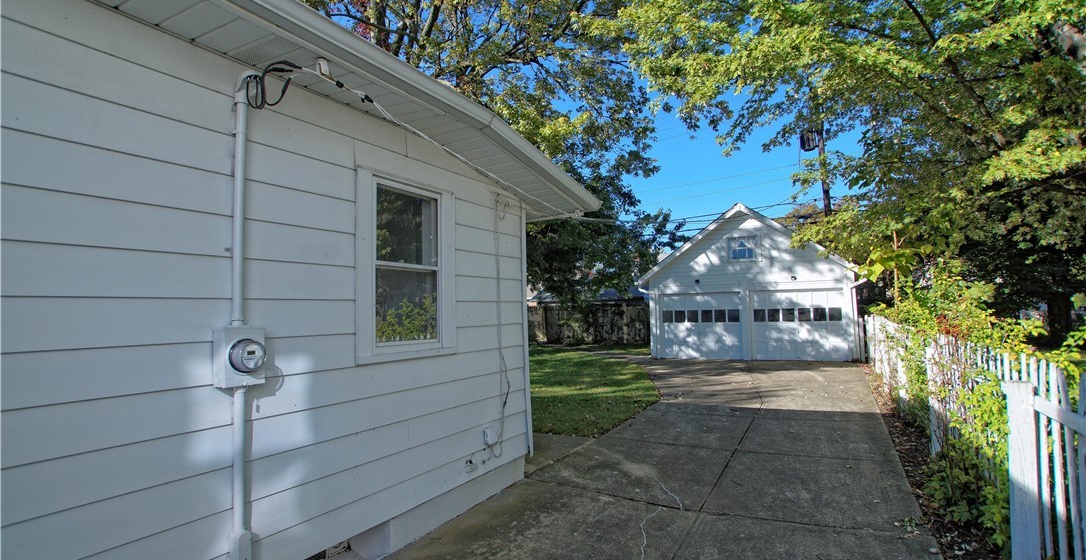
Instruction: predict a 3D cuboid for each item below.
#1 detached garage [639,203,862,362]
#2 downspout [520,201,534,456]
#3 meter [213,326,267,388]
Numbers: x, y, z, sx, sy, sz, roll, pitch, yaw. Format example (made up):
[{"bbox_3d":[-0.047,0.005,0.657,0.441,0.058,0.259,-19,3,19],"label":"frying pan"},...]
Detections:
[{"bbox_3d":[7.417,0.215,17.630,6.500,4.780,6.600,-3,-4,24],"label":"detached garage"},{"bbox_3d":[-0.154,0.467,4.670,0.065,2.454,0.080,-3,-4,31],"label":"downspout"},{"bbox_3d":[-1.442,0.370,2.332,0.195,0.283,0.190,-3,-4,31],"label":"meter"}]

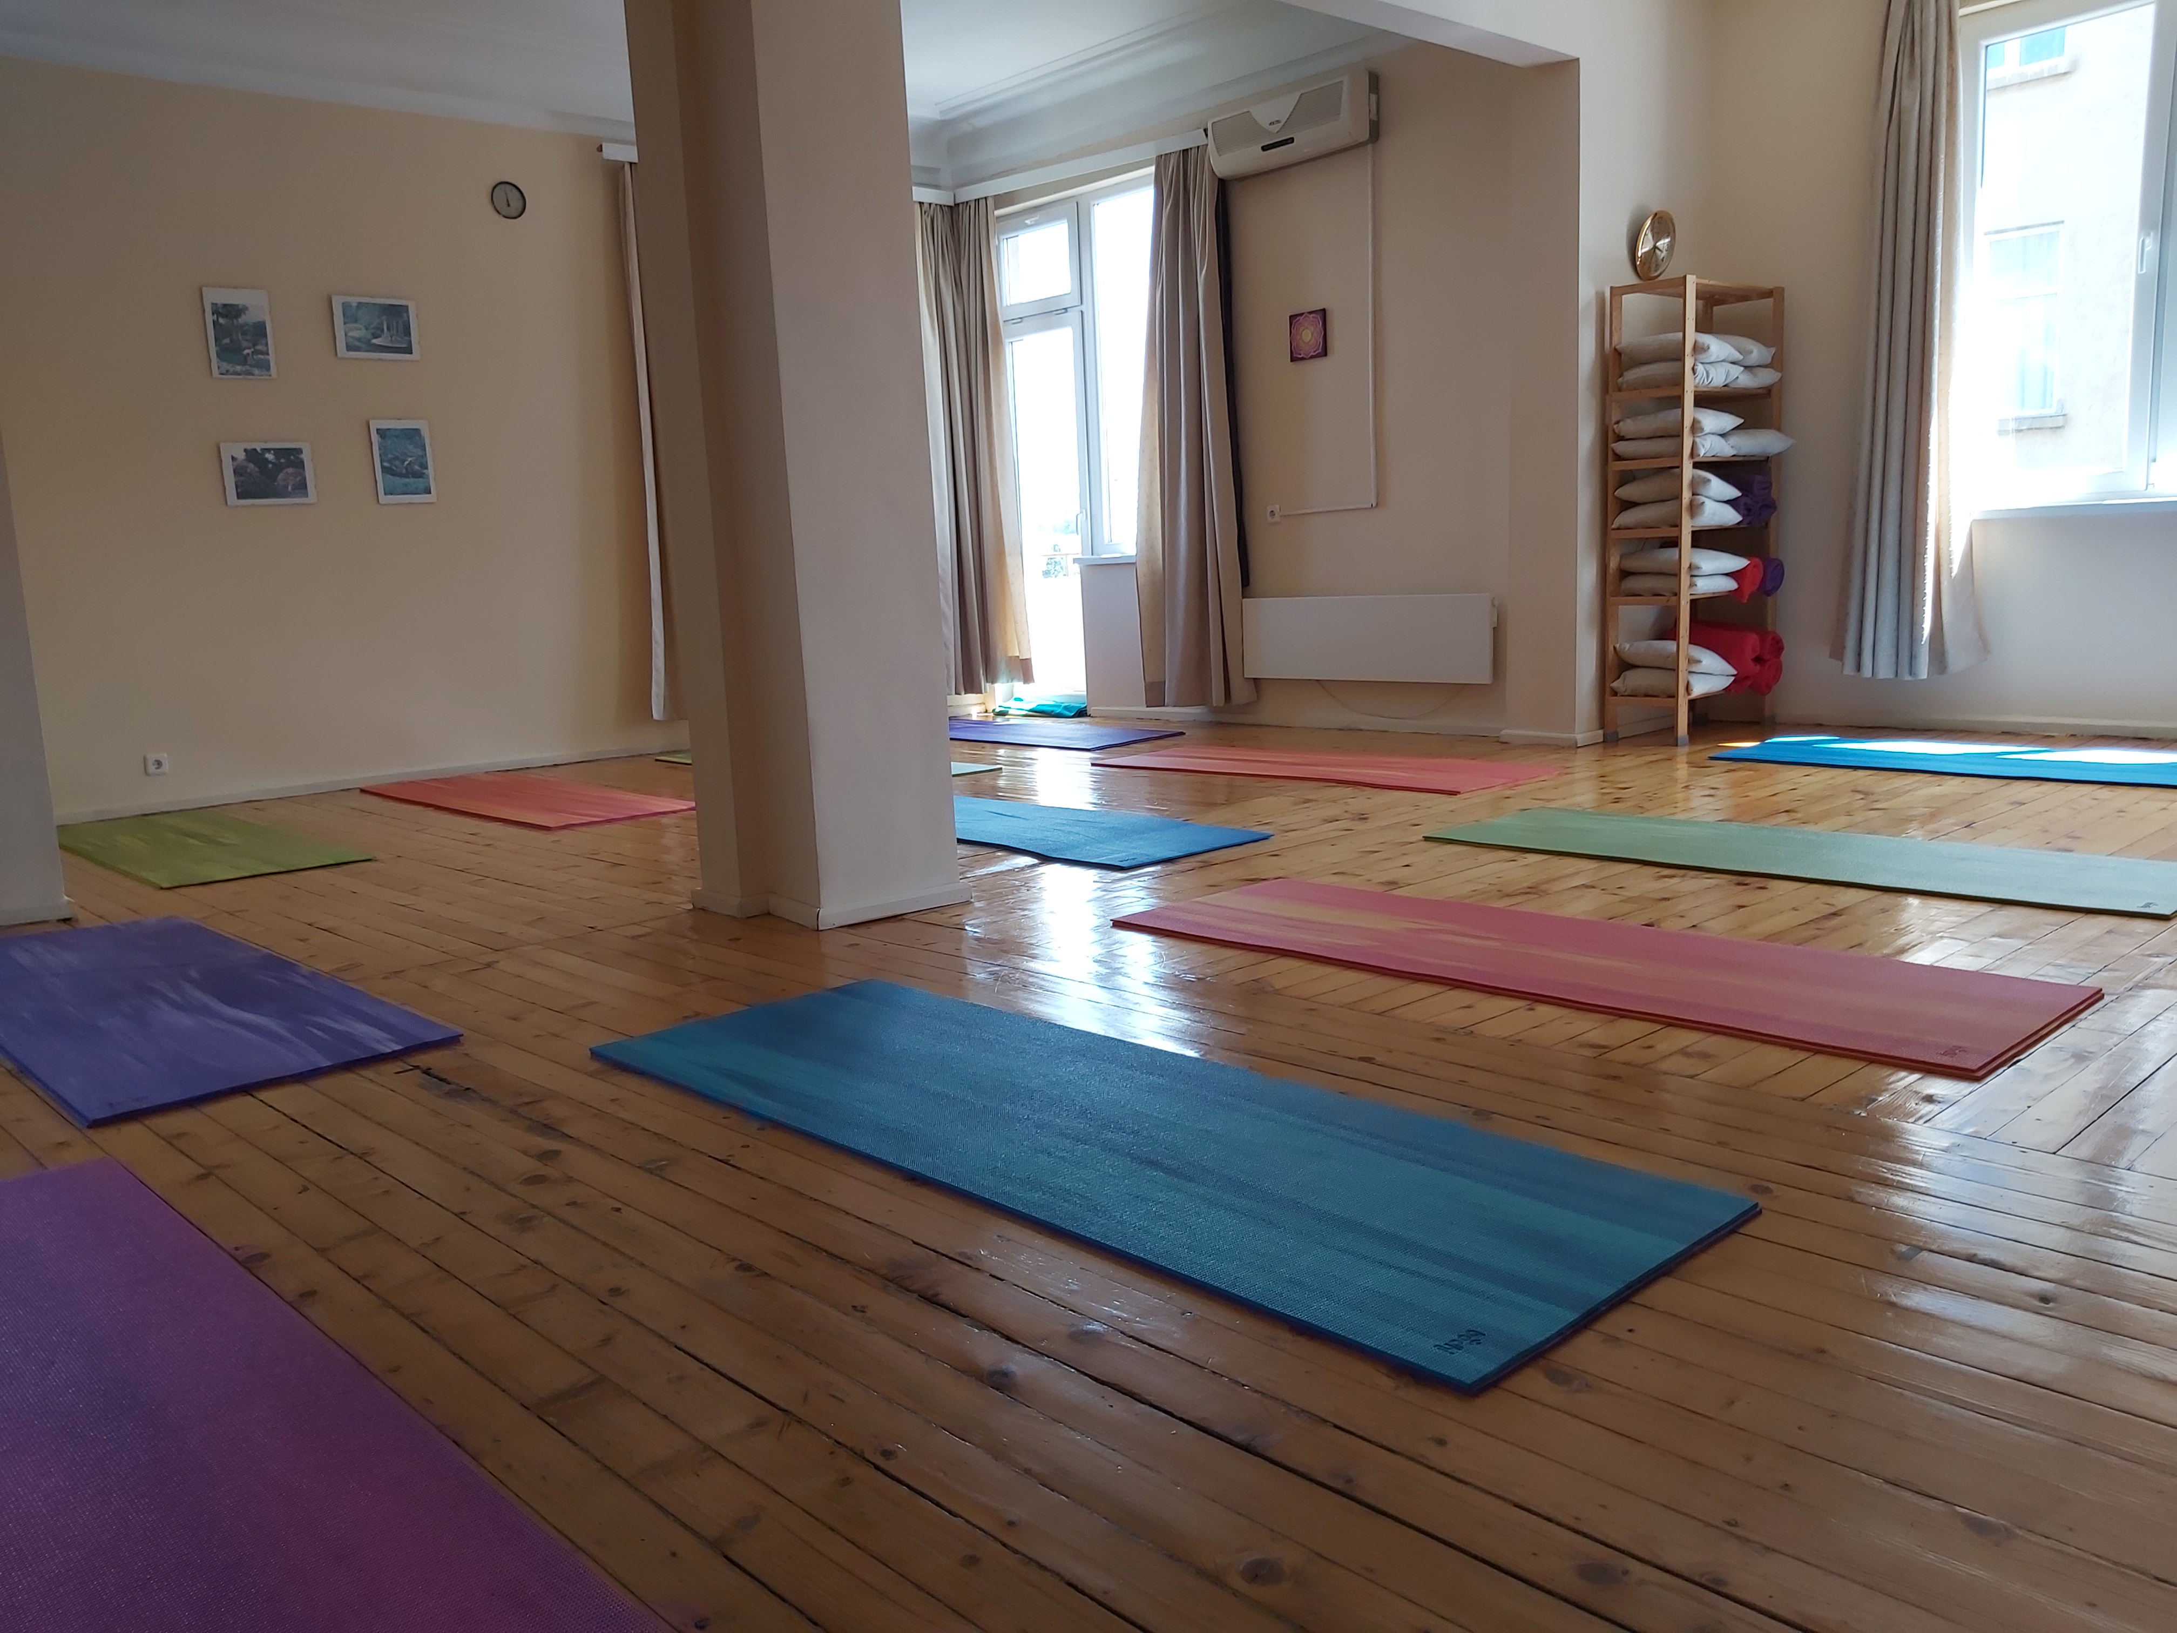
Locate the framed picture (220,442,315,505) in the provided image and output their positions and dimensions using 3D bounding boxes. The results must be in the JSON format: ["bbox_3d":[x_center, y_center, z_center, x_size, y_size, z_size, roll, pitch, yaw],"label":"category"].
[{"bbox_3d":[-3.463,-1.449,6.919,0.352,0.250,0.018,-10,11,-41],"label":"framed picture"}]

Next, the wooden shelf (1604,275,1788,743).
[{"bbox_3d":[2.486,-1.234,6.694,0.791,1.782,0.316,-10,11,-40],"label":"wooden shelf"}]

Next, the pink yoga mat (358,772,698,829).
[{"bbox_3d":[-2.301,-0.074,6.635,0.607,0.012,1.830,-11,11,-42],"label":"pink yoga mat"}]

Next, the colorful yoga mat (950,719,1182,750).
[{"bbox_3d":[-0.357,-0.405,8.111,0.599,0.012,1.808,-10,11,-40],"label":"colorful yoga mat"}]

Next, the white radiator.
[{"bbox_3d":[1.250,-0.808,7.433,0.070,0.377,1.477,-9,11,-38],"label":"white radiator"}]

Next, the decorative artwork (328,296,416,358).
[{"bbox_3d":[-3.089,-2.115,7.097,0.351,0.253,0.018,-10,11,-41],"label":"decorative artwork"}]

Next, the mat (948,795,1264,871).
[{"bbox_3d":[-0.277,0.030,5.175,0.597,0.014,1.803,-10,11,-41],"label":"mat"}]

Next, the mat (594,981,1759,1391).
[{"bbox_3d":[-0.036,0.441,2.442,0.607,0.012,1.830,-10,11,-42],"label":"mat"}]

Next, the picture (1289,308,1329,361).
[{"bbox_3d":[1.029,-2.239,7.625,0.020,0.211,0.218,-10,11,-39],"label":"picture"}]

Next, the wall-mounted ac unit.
[{"bbox_3d":[0.925,-3.110,7.436,0.190,0.275,0.865,-10,11,-39],"label":"wall-mounted ac unit"}]

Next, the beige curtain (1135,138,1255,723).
[{"bbox_3d":[0.516,-1.885,8.149,0.180,2.710,0.710,-10,11,-39],"label":"beige curtain"}]

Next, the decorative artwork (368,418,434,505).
[{"bbox_3d":[-3.041,-1.575,7.264,0.248,0.353,0.018,-10,11,-41],"label":"decorative artwork"}]

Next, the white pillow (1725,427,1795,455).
[{"bbox_3d":[2.635,-1.527,6.714,0.370,0.120,0.370,-10,11,-40],"label":"white pillow"}]

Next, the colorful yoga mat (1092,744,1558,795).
[{"bbox_3d":[0.856,-0.189,6.391,0.607,0.012,1.830,-10,11,-42],"label":"colorful yoga mat"}]

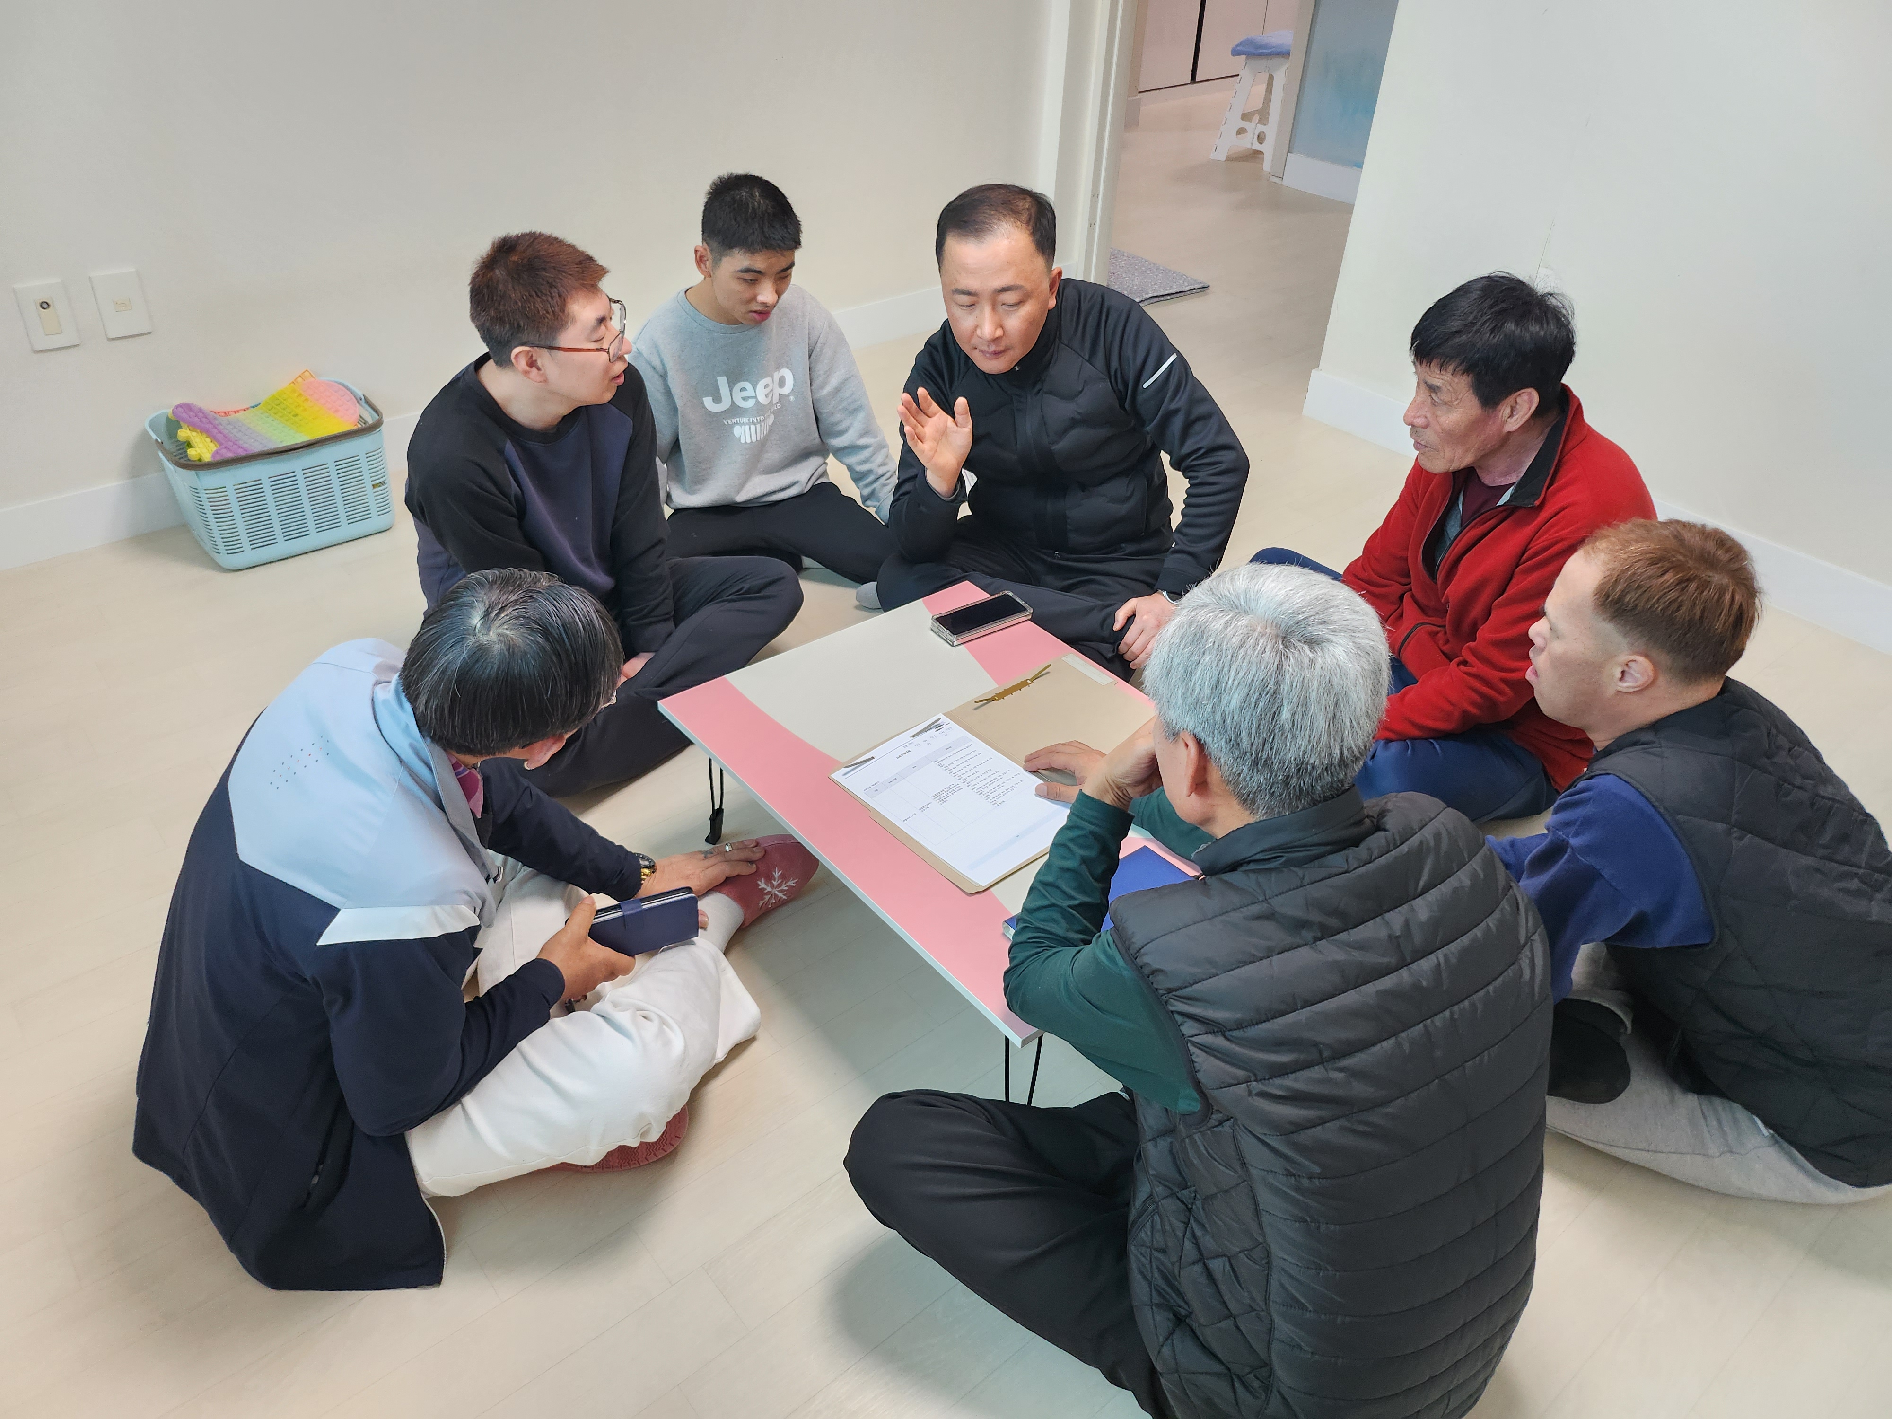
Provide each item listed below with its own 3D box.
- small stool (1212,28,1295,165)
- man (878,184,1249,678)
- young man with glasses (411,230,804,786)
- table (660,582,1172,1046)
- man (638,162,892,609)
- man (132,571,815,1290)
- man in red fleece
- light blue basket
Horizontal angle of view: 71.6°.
[{"bbox_3d":[1.388,-2.672,5.782,0.310,0.480,0.300,14,37,14],"label":"small stool"},{"bbox_3d":[0.238,-0.519,2.408,0.740,0.850,0.660,9,36,9],"label":"man"},{"bbox_3d":[-0.683,-0.386,2.181,0.680,0.820,0.760,25,41,27],"label":"young man with glasses"},{"bbox_3d":[0.059,0.170,1.947,0.605,0.258,0.800,-25,44,-33],"label":"table"},{"bbox_3d":[-0.432,-0.620,2.522,0.640,0.820,0.640,-12,39,-20],"label":"man"},{"bbox_3d":[-0.462,0.156,1.475,0.830,0.790,0.580,-15,40,-23],"label":"man"},{"bbox_3d":[0.819,-0.340,2.211,0.640,0.840,0.820,-12,38,-20],"label":"man in red fleece"},{"bbox_3d":[-1.404,-0.496,2.766,0.410,0.250,0.300,-25,44,-33],"label":"light blue basket"}]

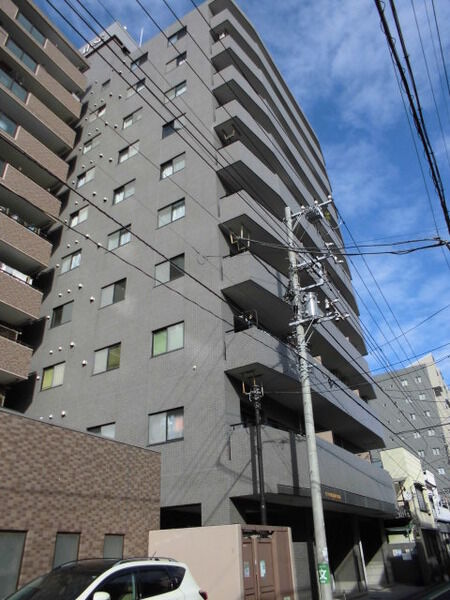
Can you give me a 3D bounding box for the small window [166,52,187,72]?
[{"bbox_3d":[-2.685,-13.150,24.955,1.333,0.924,0.150,-19,-34,26],"label":"small window"}]

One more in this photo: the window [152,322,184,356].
[{"bbox_3d":[-1.869,1.307,14.693,1.320,0.970,0.150,-21,-37,26],"label":"window"}]

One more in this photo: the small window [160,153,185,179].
[{"bbox_3d":[-2.236,-5.714,19.220,1.320,0.970,0.150,-21,-37,26],"label":"small window"}]

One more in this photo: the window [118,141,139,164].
[{"bbox_3d":[-4.726,-7.245,22.047,1.320,0.970,0.150,-21,-37,26],"label":"window"}]

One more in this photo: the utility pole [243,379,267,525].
[{"bbox_3d":[0.975,4.883,11.348,0.400,5.969,0.450,-19,-34,26],"label":"utility pole"}]

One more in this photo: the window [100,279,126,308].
[{"bbox_3d":[-4.352,-0.247,17.508,1.320,0.970,0.150,-21,-37,26],"label":"window"}]

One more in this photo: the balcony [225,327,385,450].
[{"bbox_3d":[4.800,4.774,20.074,1.700,1.220,15.700,-19,-34,26],"label":"balcony"}]

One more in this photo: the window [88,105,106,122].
[{"bbox_3d":[-7.802,-11.412,27.578,1.245,0.914,0.150,-19,-34,26],"label":"window"}]

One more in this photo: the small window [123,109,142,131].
[{"bbox_3d":[-4.847,-9.568,23.573,1.320,0.970,0.150,-21,-37,26],"label":"small window"}]

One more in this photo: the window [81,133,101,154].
[{"bbox_3d":[-7.749,-9.026,26.160,1.245,0.914,0.150,-19,-34,26],"label":"window"}]

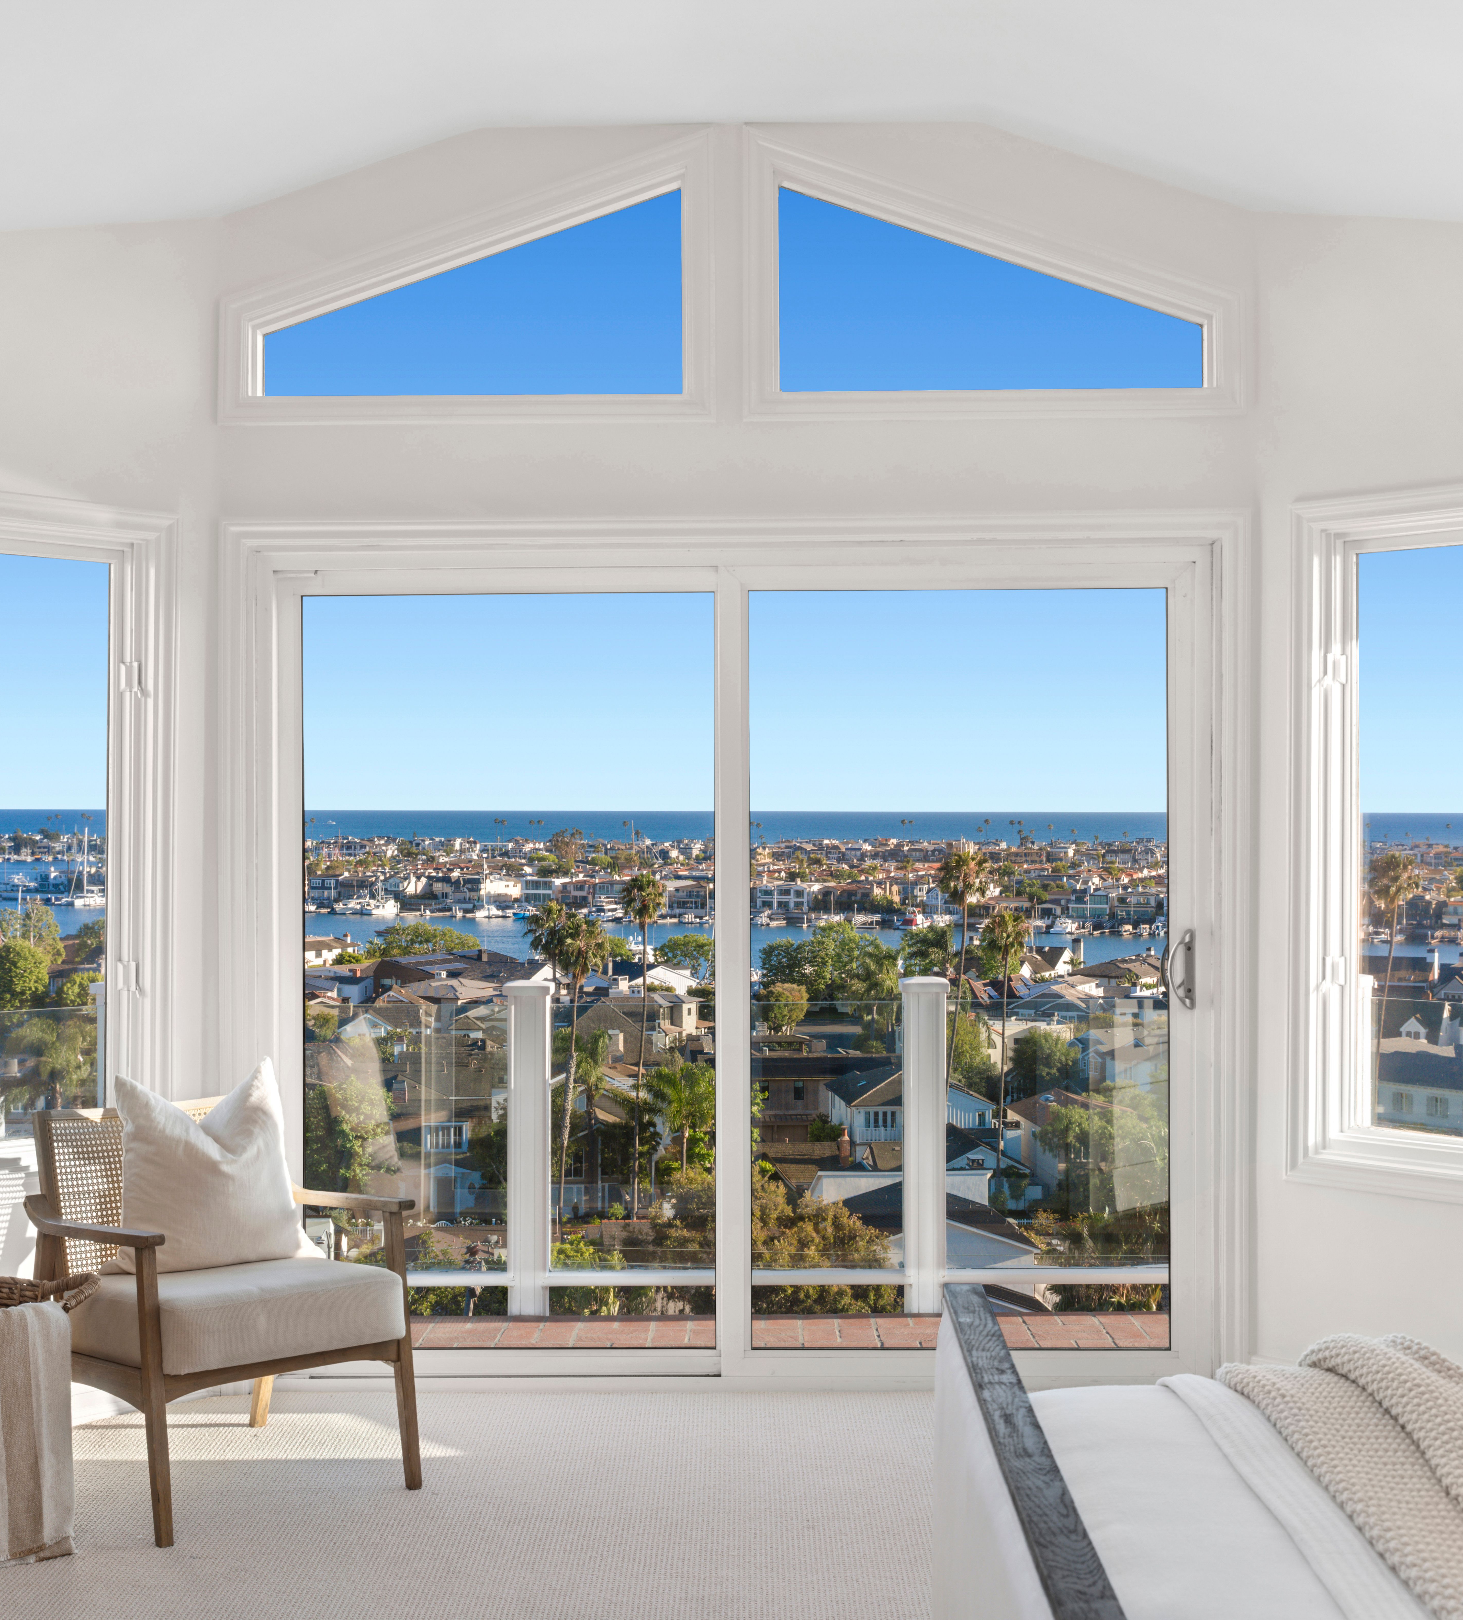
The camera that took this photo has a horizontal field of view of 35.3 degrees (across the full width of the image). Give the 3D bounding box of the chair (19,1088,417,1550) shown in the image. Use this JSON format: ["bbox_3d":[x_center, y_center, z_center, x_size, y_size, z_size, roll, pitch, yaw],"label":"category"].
[{"bbox_3d":[-1.060,1.005,4.724,0.600,0.755,0.680,0,0,-42],"label":"chair"}]

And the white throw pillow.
[{"bbox_3d":[-1.080,0.735,4.748,0.450,0.420,0.170,0,-20,-42],"label":"white throw pillow"}]

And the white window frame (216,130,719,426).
[{"bbox_3d":[-0.627,-1.263,5.465,1.185,0.700,0.110,0,0,1],"label":"white window frame"}]

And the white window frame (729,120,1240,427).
[{"bbox_3d":[0.625,-1.267,5.440,1.195,0.695,0.110,0,0,1],"label":"white window frame"}]

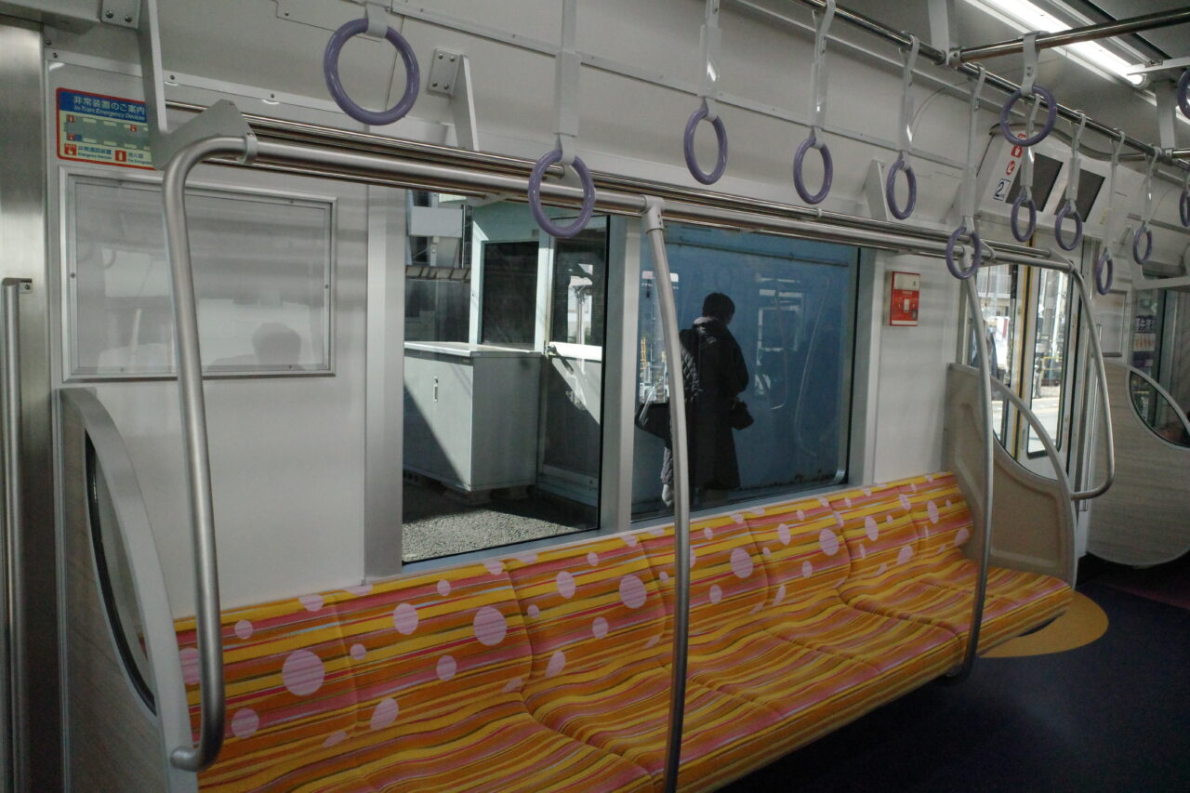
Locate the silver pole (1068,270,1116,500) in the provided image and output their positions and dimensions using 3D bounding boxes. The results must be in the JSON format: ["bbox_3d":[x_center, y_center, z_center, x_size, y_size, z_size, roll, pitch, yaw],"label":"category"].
[{"bbox_3d":[1.821,-0.038,3.388,0.125,0.890,0.195,-3,7,-43],"label":"silver pole"}]

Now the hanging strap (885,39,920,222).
[{"bbox_3d":[0.662,-0.572,1.972,0.127,0.386,0.044,-3,7,-43],"label":"hanging strap"}]

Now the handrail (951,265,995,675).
[{"bbox_3d":[1.149,0.236,2.833,0.044,1.315,0.148,-3,7,-43],"label":"handrail"}]

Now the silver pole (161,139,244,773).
[{"bbox_3d":[-0.491,0.086,1.248,0.130,0.895,0.190,-3,7,-43],"label":"silver pole"}]

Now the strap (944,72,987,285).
[{"bbox_3d":[0.882,-0.528,2.183,0.127,0.499,0.044,-3,7,-43],"label":"strap"}]

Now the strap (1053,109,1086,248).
[{"bbox_3d":[1.345,-0.608,2.605,0.127,0.389,0.044,-3,7,-43],"label":"strap"}]

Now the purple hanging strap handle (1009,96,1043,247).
[{"bbox_3d":[1.077,-0.566,2.297,0.125,0.376,0.044,-3,7,-42],"label":"purple hanging strap handle"}]

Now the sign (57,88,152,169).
[{"bbox_3d":[-0.841,-0.463,1.612,0.170,0.115,0.005,-3,7,-43],"label":"sign"}]

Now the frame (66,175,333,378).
[{"bbox_3d":[-0.718,-0.215,1.745,0.510,0.366,0.020,-3,7,-43],"label":"frame"}]

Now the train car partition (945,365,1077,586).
[{"bbox_3d":[1.647,0.389,3.667,0.055,1.000,0.535,-3,7,-43],"label":"train car partition"}]

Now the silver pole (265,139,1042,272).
[{"bbox_3d":[0.600,-0.414,2.317,2.980,0.034,0.034,-3,7,-43],"label":"silver pole"}]

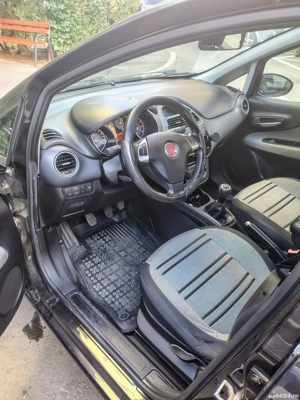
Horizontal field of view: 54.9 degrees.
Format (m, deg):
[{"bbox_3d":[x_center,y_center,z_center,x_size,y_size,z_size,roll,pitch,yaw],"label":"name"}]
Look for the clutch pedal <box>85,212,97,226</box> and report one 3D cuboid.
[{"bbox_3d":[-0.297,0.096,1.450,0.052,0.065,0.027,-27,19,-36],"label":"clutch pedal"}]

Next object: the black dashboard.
[{"bbox_3d":[0.033,-0.382,1.486,1.370,0.420,0.490,-27,44,-36],"label":"black dashboard"}]

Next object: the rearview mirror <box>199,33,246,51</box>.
[{"bbox_3d":[0.265,-0.591,1.064,0.215,0.066,0.040,-18,44,-27],"label":"rearview mirror"}]

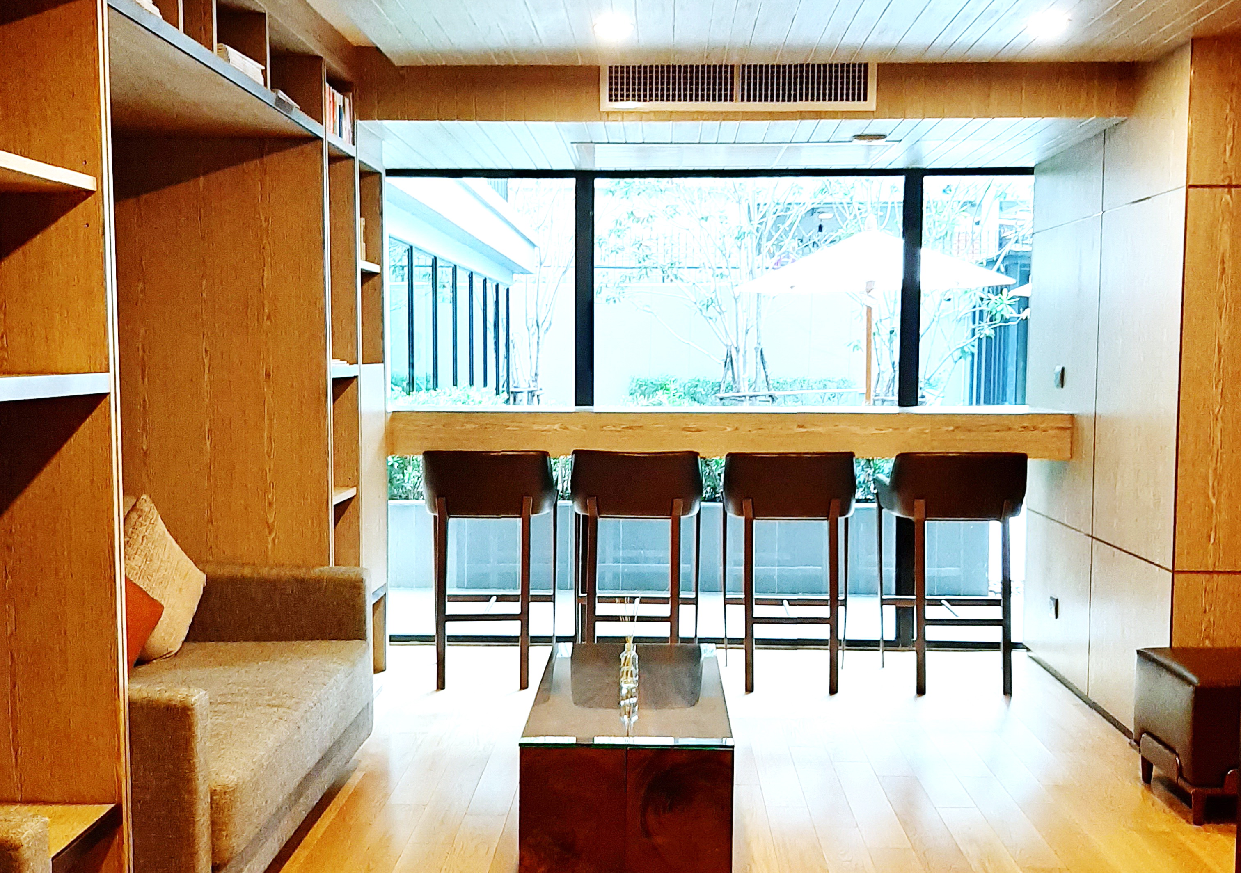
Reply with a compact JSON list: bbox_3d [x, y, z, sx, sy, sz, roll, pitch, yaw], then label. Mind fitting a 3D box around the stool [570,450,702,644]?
[{"bbox_3d":[0.065,0.529,5.157,0.545,0.974,0.531,0,4,2],"label":"stool"}]

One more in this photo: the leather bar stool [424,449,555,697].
[{"bbox_3d":[-0.541,0.528,5.205,0.520,0.967,0.490,0,4,2],"label":"leather bar stool"}]

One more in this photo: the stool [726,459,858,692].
[{"bbox_3d":[0.688,0.531,5.164,0.515,0.967,0.490,0,4,2],"label":"stool"}]

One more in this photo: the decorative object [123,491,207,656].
[{"bbox_3d":[-1.434,0.437,3.803,0.130,0.400,0.400,-16,33,27],"label":"decorative object"}]

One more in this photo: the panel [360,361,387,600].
[{"bbox_3d":[-0.967,0.164,4.834,0.030,0.931,0.421,0,4,2],"label":"panel"}]

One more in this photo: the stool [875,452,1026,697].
[{"bbox_3d":[1.374,0.535,5.113,0.545,0.972,0.531,0,4,2],"label":"stool"}]

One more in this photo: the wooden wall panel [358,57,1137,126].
[{"bbox_3d":[0.435,-1.252,4.527,2.815,0.214,0.080,0,4,2],"label":"wooden wall panel"}]

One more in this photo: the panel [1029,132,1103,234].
[{"bbox_3d":[1.827,-1.019,5.063,0.025,0.300,0.885,0,4,2],"label":"panel"}]

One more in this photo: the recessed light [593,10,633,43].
[{"bbox_3d":[-0.025,-1.323,3.977,0.125,0.035,0.125,0,4,2],"label":"recessed light"}]

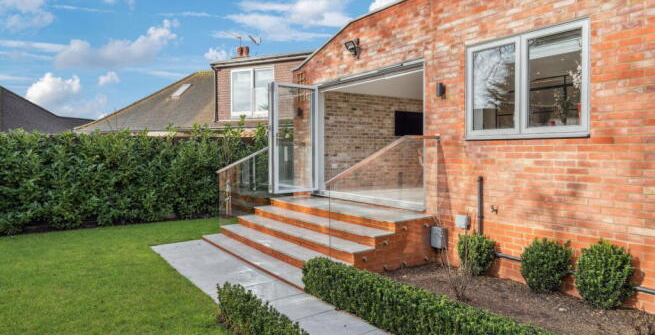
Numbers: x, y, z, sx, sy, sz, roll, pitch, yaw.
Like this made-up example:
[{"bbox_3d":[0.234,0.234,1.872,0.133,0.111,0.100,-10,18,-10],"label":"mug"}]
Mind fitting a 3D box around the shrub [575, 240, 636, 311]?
[{"bbox_3d":[2.590,1.016,3.733,0.480,0.630,0.480,-2,3,-36],"label":"shrub"}]

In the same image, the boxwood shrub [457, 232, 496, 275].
[{"bbox_3d":[1.795,1.043,4.824,0.450,0.520,0.450,-2,3,-36],"label":"boxwood shrub"}]

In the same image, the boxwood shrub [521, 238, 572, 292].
[{"bbox_3d":[2.272,1.036,4.170,0.480,0.570,0.480,-2,3,-36],"label":"boxwood shrub"}]

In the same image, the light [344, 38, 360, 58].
[{"bbox_3d":[0.437,-2.032,6.769,0.200,0.280,0.240,-2,3,-36],"label":"light"}]

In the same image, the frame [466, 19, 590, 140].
[{"bbox_3d":[2.209,-0.906,4.577,0.100,1.200,1.410,-2,3,-36],"label":"frame"}]

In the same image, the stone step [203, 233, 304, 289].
[{"bbox_3d":[-1.086,1.331,5.897,0.370,0.075,3.420,-2,3,-36],"label":"stone step"}]

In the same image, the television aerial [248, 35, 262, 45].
[{"bbox_3d":[-2.788,-4.910,15.500,0.350,0.300,0.850,0,2,18],"label":"television aerial"}]

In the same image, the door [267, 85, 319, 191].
[{"bbox_3d":[-0.633,-0.534,7.642,0.970,2.000,0.200,-2,3,-36],"label":"door"}]

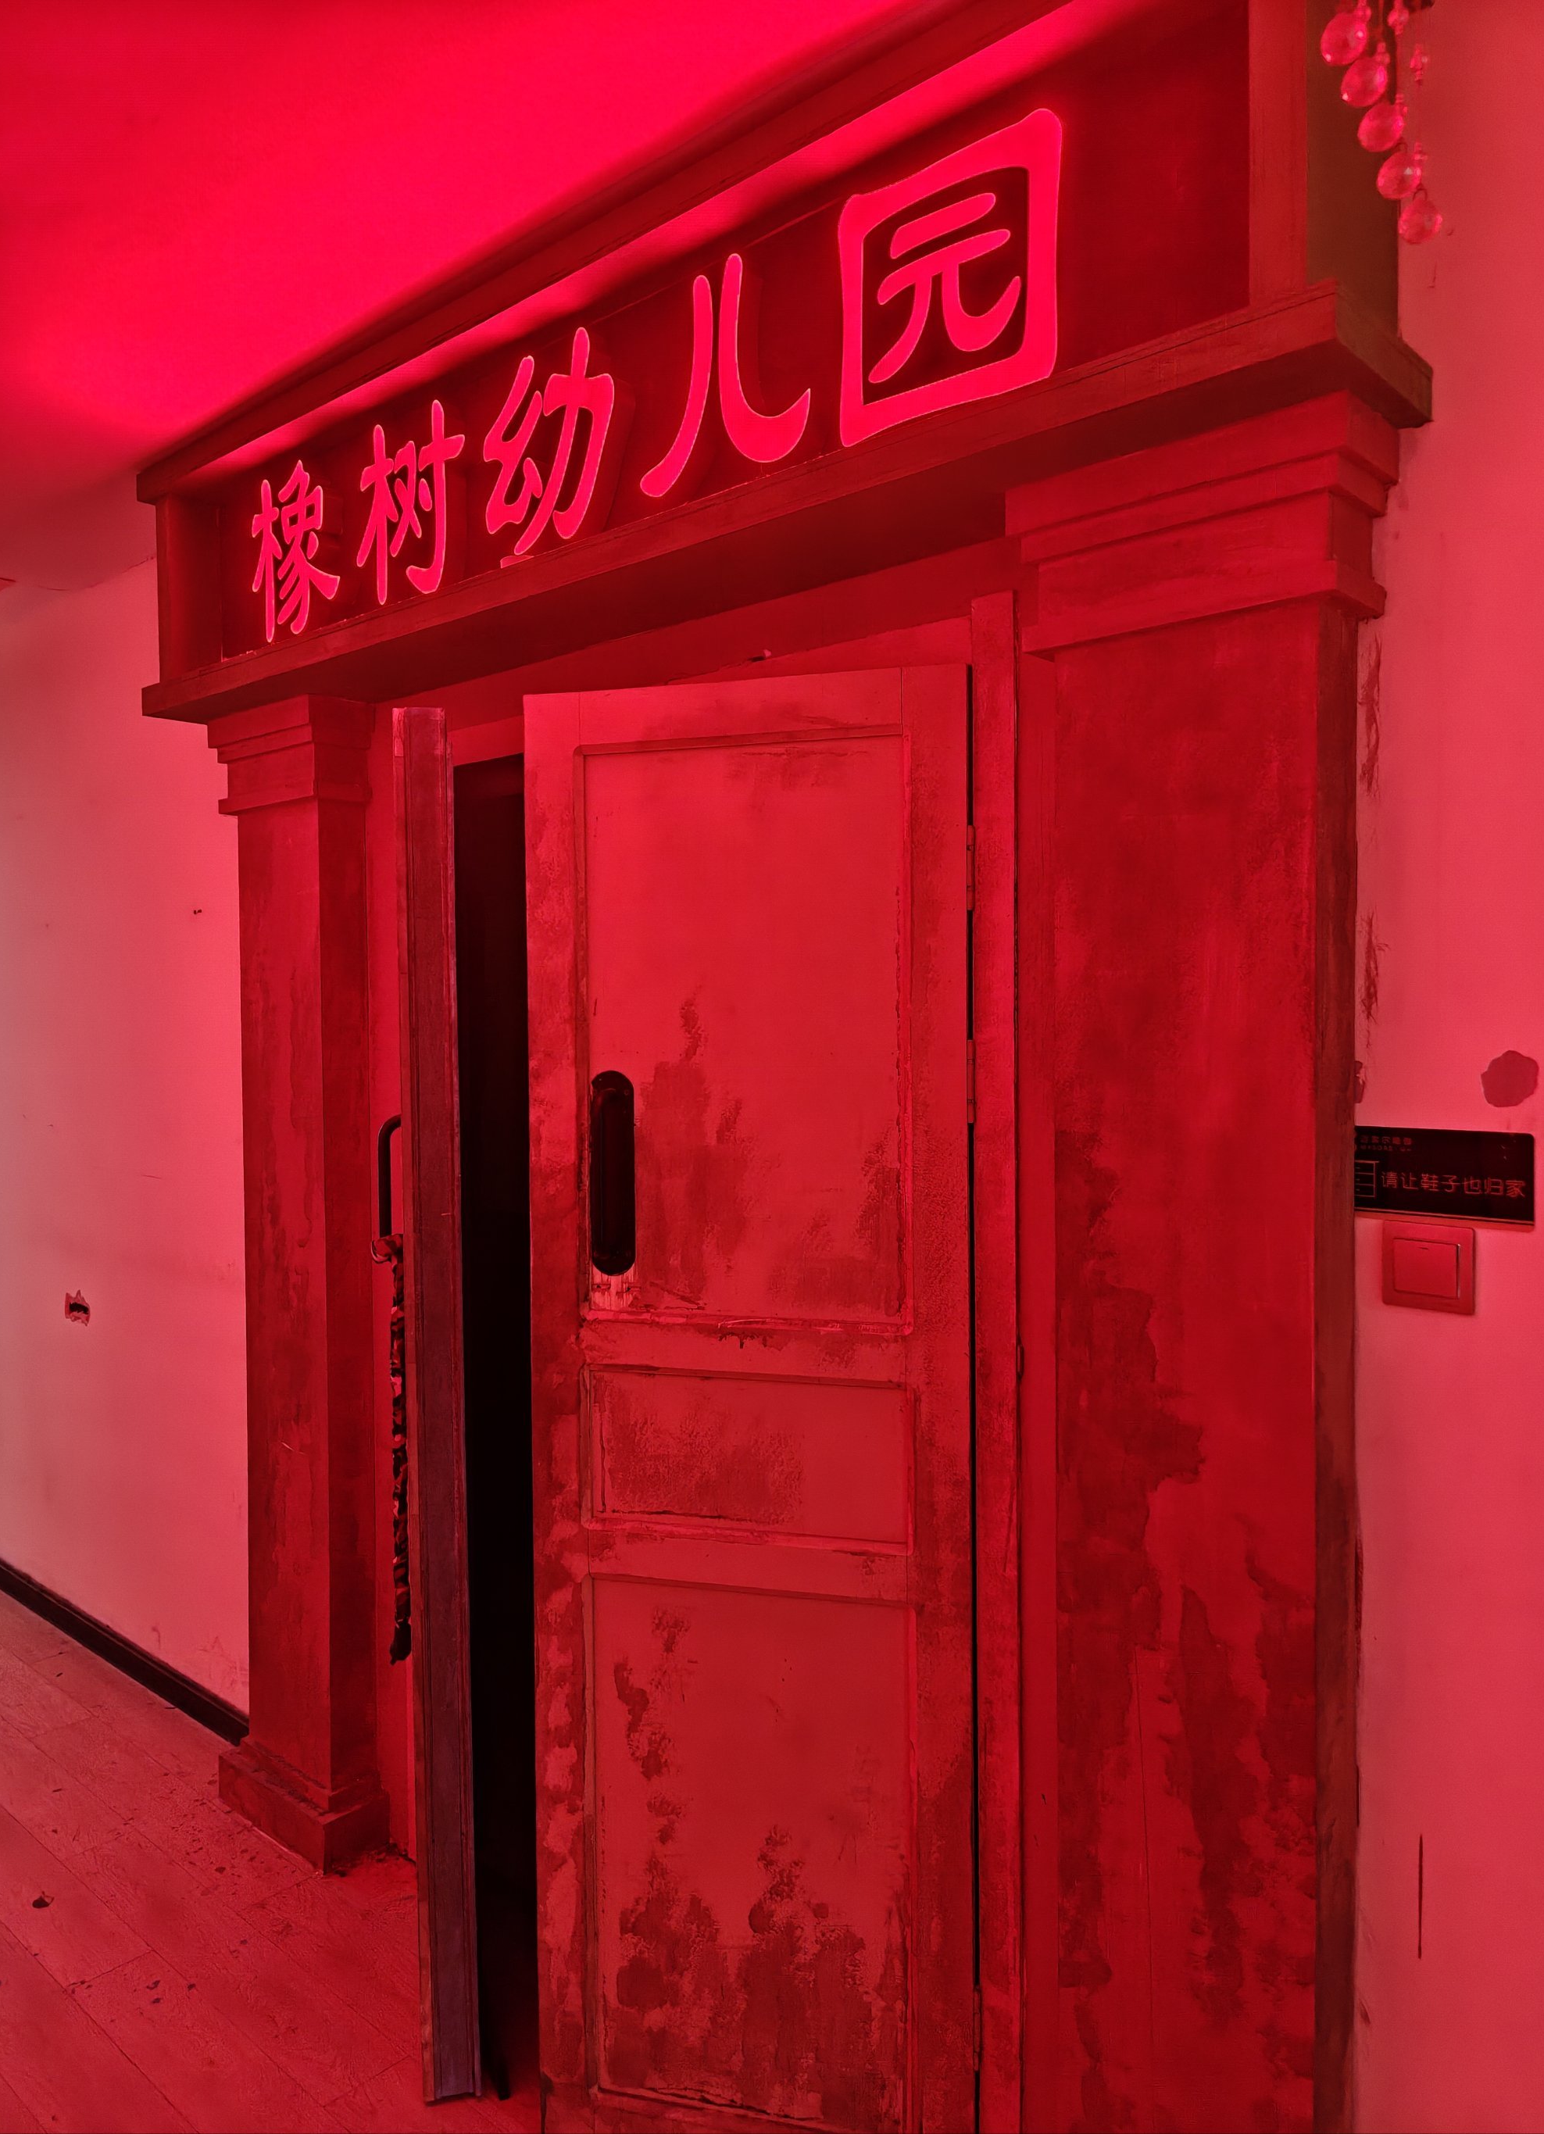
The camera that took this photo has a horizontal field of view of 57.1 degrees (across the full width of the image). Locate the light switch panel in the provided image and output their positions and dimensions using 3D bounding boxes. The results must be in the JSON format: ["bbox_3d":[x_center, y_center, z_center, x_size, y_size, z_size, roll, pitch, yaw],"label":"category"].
[{"bbox_3d":[0.667,0.205,1.444,0.086,0.086,0.011,1,3,41],"label":"light switch panel"}]

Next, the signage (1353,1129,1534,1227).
[{"bbox_3d":[0.673,0.111,1.436,0.179,0.096,0.009,1,3,41],"label":"signage"}]

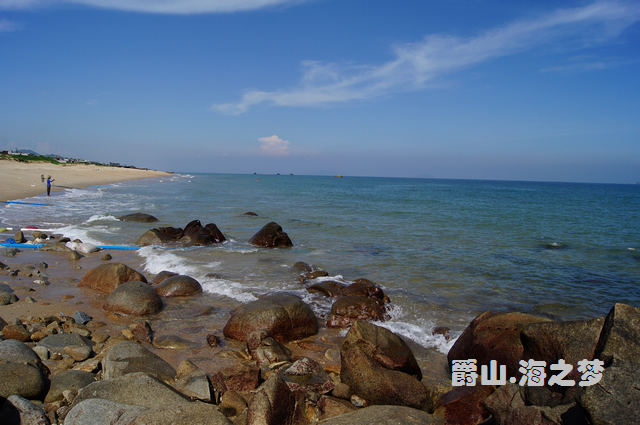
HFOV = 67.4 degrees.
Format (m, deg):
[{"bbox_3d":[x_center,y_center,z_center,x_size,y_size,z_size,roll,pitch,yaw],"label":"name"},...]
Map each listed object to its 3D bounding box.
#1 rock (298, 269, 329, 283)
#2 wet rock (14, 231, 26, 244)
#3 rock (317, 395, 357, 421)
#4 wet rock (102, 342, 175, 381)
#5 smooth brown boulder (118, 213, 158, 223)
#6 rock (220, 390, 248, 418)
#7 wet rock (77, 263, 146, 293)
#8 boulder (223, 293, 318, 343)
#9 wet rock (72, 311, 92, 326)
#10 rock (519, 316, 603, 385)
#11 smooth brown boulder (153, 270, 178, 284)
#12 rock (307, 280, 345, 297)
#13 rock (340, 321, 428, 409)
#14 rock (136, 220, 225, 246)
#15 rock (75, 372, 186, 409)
[{"bbox_3d":[-0.134,1.350,10.110,0.633,0.256,0.500,1,4,-1],"label":"rock"},{"bbox_3d":[-8.548,0.706,13.652,0.314,0.355,0.267,-1,5,-32],"label":"wet rock"},{"bbox_3d":[0.139,1.543,3.800,0.310,0.180,0.250,2,4,3],"label":"rock"},{"bbox_3d":[-1.866,1.498,4.925,0.760,0.364,0.600,0,5,-21],"label":"wet rock"},{"bbox_3d":[-7.711,0.222,20.400,1.520,0.400,1.100,0,5,-21],"label":"smooth brown boulder"},{"bbox_3d":[-0.715,1.589,4.020,0.235,0.178,0.212,1,4,-10],"label":"rock"},{"bbox_3d":[-3.841,1.184,8.930,1.178,0.447,1.001,0,5,-23],"label":"wet rock"},{"bbox_3d":[-0.680,1.396,6.728,1.327,0.509,0.995,1,4,-6],"label":"boulder"},{"bbox_3d":[-3.070,1.364,6.200,0.230,0.165,0.200,-1,5,-26],"label":"wet rock"},{"bbox_3d":[2.351,1.355,4.700,0.740,0.580,0.620,4,5,28],"label":"rock"},{"bbox_3d":[-3.019,1.280,9.436,0.525,0.243,0.394,0,5,-18],"label":"smooth brown boulder"},{"bbox_3d":[0.126,1.436,8.976,0.749,0.291,0.550,2,4,1],"label":"rock"},{"bbox_3d":[0.645,1.399,4.584,0.866,0.701,0.779,2,4,9],"label":"rock"},{"bbox_3d":[-4.292,0.648,14.860,2.790,0.773,1.300,0,5,-16],"label":"rock"},{"bbox_3d":[-1.688,1.578,4.268,1.051,0.315,0.650,0,5,-22],"label":"rock"}]

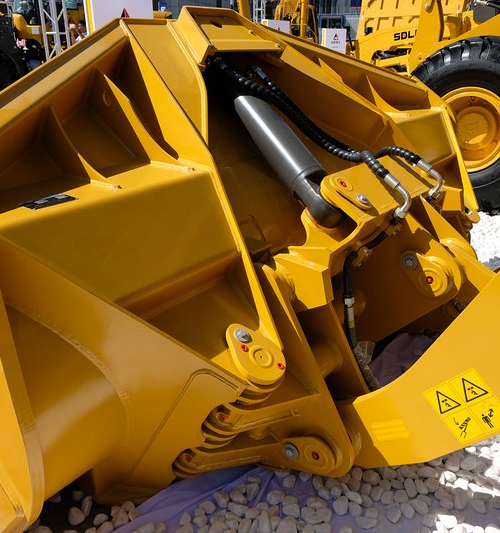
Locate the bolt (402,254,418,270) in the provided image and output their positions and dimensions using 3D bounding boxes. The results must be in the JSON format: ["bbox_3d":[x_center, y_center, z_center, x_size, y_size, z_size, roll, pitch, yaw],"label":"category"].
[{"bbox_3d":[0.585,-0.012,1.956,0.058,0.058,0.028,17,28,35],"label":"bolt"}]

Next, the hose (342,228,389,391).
[{"bbox_3d":[0.442,0.167,2.084,0.230,0.710,0.100,17,28,35],"label":"hose"}]

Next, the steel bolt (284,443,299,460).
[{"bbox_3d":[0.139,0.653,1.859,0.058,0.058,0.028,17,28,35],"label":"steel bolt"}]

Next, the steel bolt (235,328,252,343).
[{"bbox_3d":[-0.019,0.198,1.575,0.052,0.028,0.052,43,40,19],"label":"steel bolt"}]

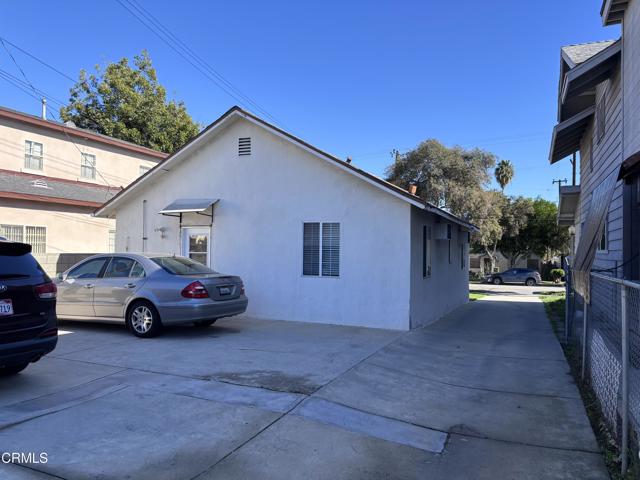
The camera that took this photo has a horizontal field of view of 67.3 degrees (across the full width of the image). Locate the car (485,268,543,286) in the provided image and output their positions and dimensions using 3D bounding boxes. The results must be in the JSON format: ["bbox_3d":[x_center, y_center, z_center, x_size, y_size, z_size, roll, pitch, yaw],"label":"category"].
[{"bbox_3d":[17.500,3.380,43.400,4.720,1.640,1.880,0,-1,23],"label":"car"}]

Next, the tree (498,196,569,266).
[{"bbox_3d":[21.393,0.000,47.500,7.300,8.500,7.000,0,-1,23],"label":"tree"}]

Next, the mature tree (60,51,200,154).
[{"bbox_3d":[-12.600,-5.200,32.000,8.400,14.500,8.200,0,-1,23],"label":"mature tree"}]

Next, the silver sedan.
[{"bbox_3d":[-3.770,1.000,9.620,4.820,1.450,1.820,0,-1,27],"label":"silver sedan"}]

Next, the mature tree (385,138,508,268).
[{"bbox_3d":[12.300,-2.900,47.000,11.300,13.900,10.500,0,-1,23],"label":"mature tree"}]

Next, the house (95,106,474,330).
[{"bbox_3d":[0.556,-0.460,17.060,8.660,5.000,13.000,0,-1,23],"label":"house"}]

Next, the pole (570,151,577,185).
[{"bbox_3d":[23.700,-2.400,45.000,0.320,13.000,0.320,0,-1,23],"label":"pole"}]

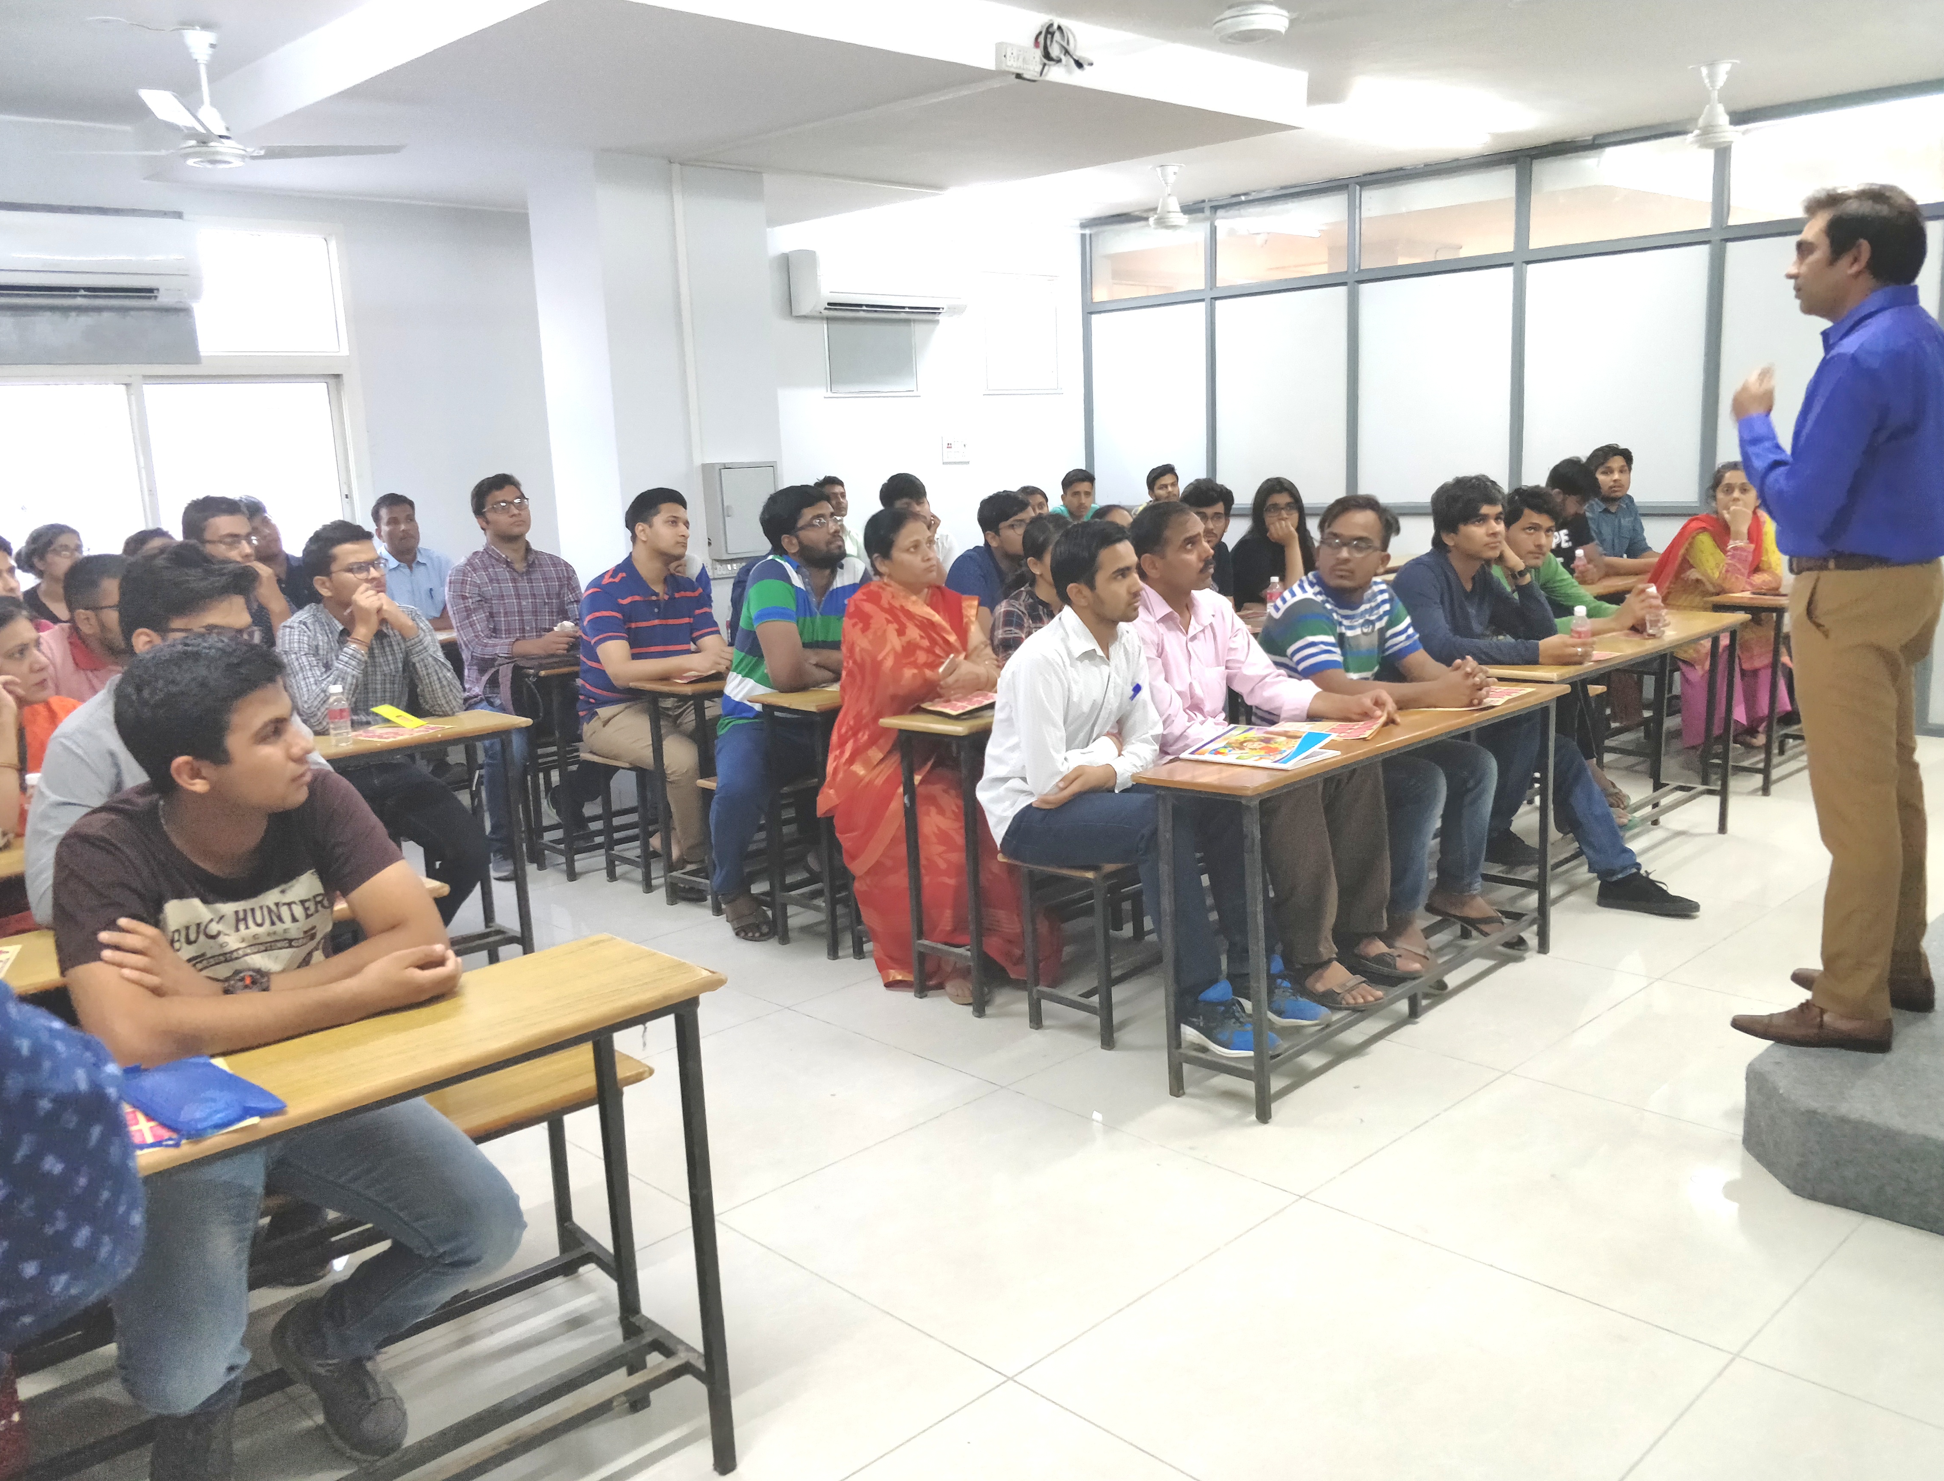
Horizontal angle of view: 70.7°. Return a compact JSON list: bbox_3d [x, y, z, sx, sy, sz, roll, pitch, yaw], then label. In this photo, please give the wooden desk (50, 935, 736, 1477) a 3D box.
[{"bbox_3d":[-0.980,0.841,1.802,1.400,0.780,0.330,-13,16,-38],"label":"wooden desk"}]

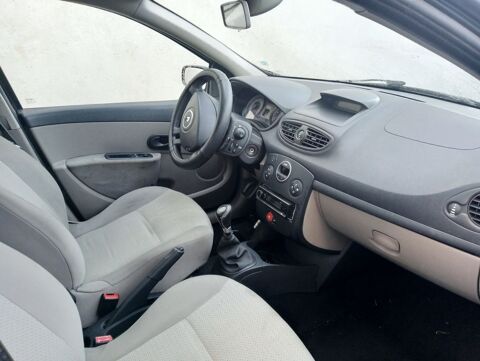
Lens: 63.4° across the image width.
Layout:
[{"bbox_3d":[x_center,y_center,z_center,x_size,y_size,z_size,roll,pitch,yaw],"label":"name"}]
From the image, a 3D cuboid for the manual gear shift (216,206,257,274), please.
[{"bbox_3d":[-0.021,0.165,1.211,0.125,0.200,0.100,-11,25,-31],"label":"manual gear shift"}]

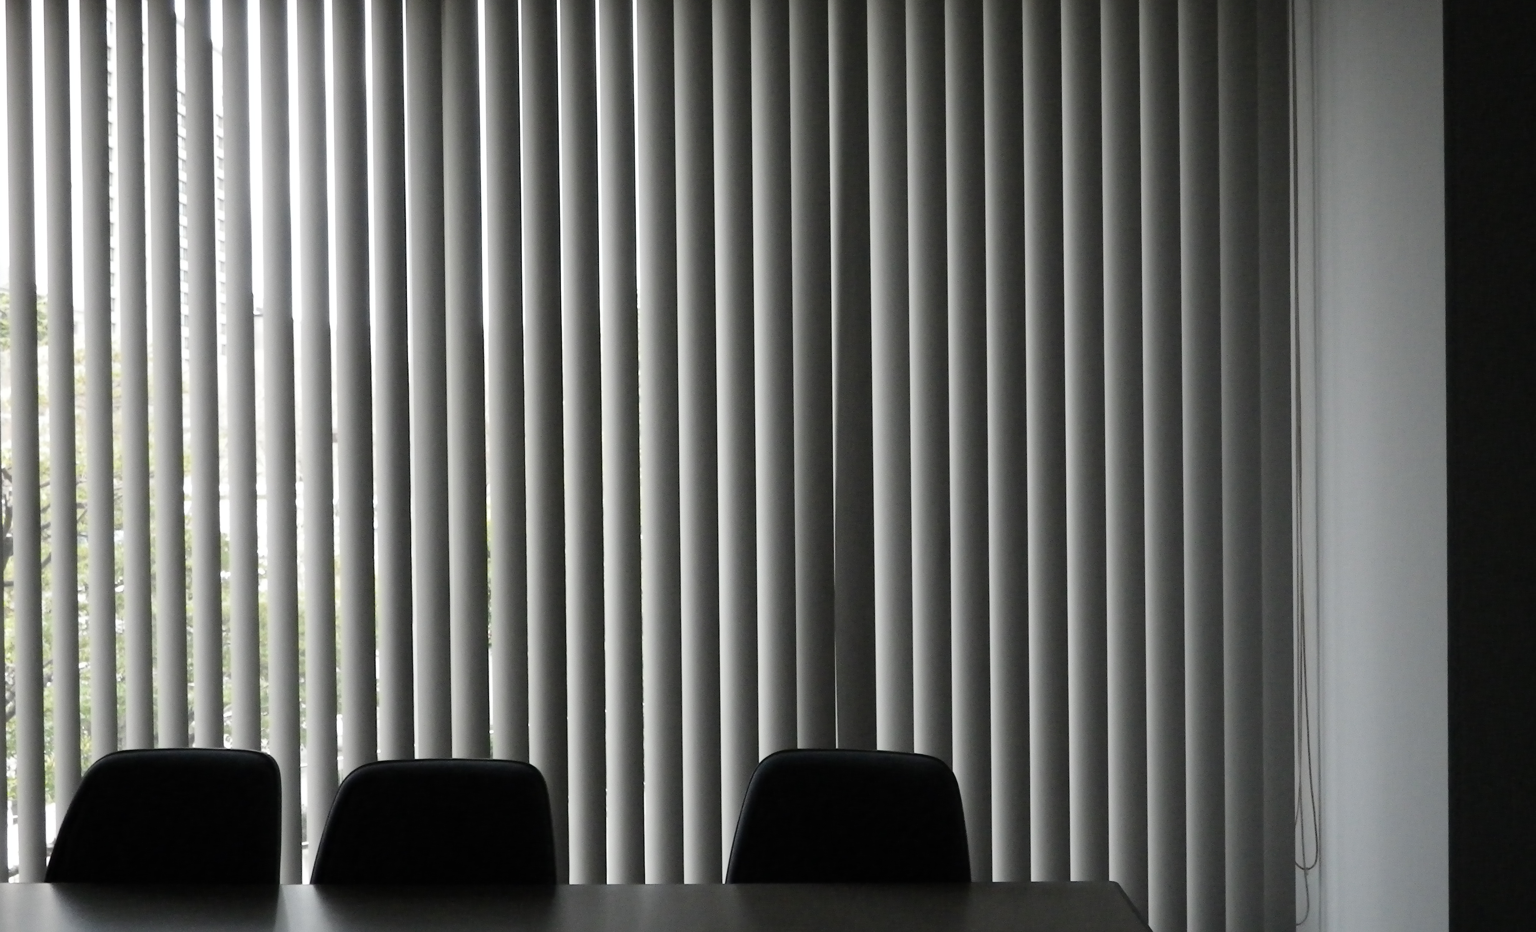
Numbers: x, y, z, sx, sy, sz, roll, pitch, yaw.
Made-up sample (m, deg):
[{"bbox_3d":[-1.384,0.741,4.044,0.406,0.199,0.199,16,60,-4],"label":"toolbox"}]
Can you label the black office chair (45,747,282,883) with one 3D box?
[{"bbox_3d":[-1.095,0.966,2.538,0.500,0.885,0.560,-1,1,5],"label":"black office chair"}]

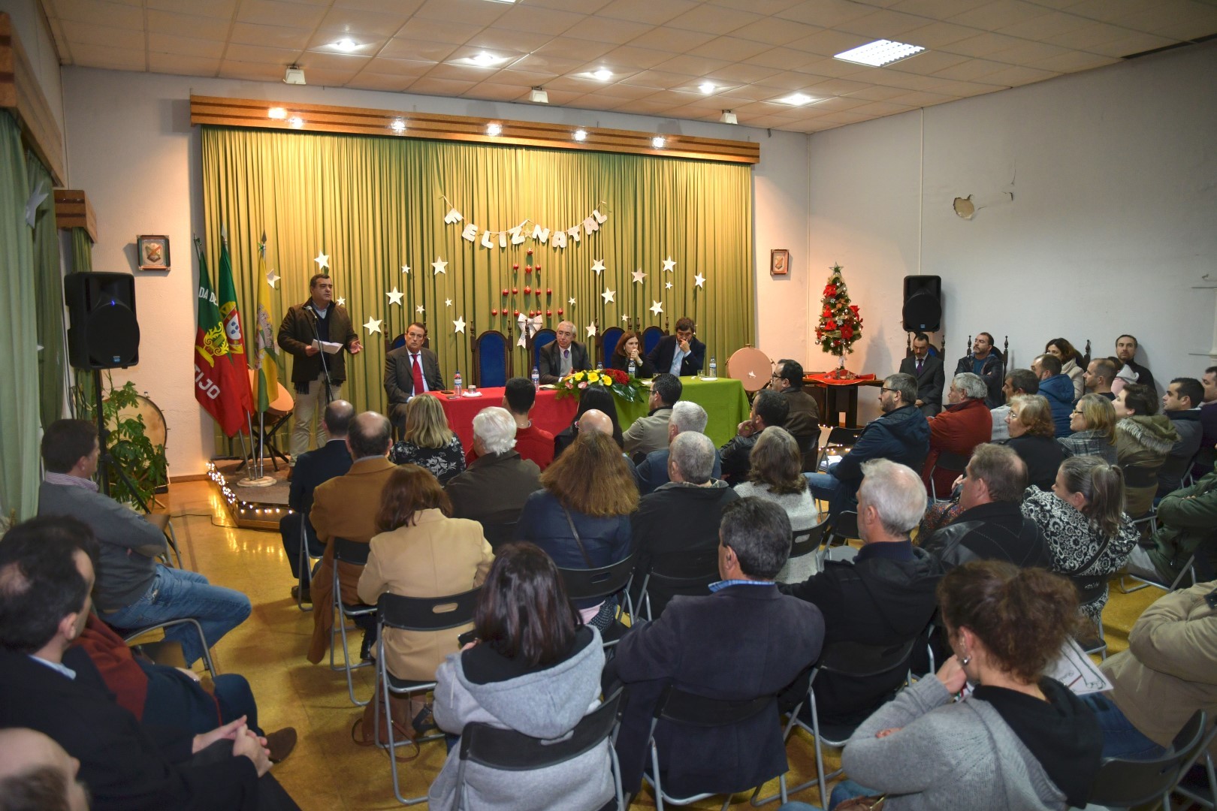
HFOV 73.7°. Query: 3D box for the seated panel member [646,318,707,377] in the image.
[{"bbox_3d":[0.703,-0.251,8.402,0.580,1.280,0.750,-3,9,-16],"label":"seated panel member"}]

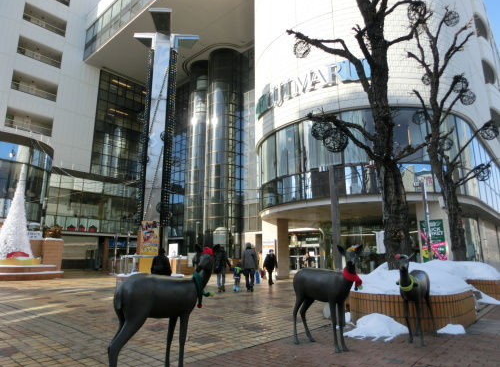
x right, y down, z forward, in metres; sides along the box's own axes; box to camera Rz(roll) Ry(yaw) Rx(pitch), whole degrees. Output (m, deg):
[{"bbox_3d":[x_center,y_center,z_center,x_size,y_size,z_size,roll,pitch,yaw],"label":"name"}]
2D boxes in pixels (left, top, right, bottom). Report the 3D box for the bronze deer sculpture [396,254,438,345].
[{"bbox_3d":[2.701,1.823,5.616,0.400,1.350,1.120,-9,-16,36],"label":"bronze deer sculpture"}]

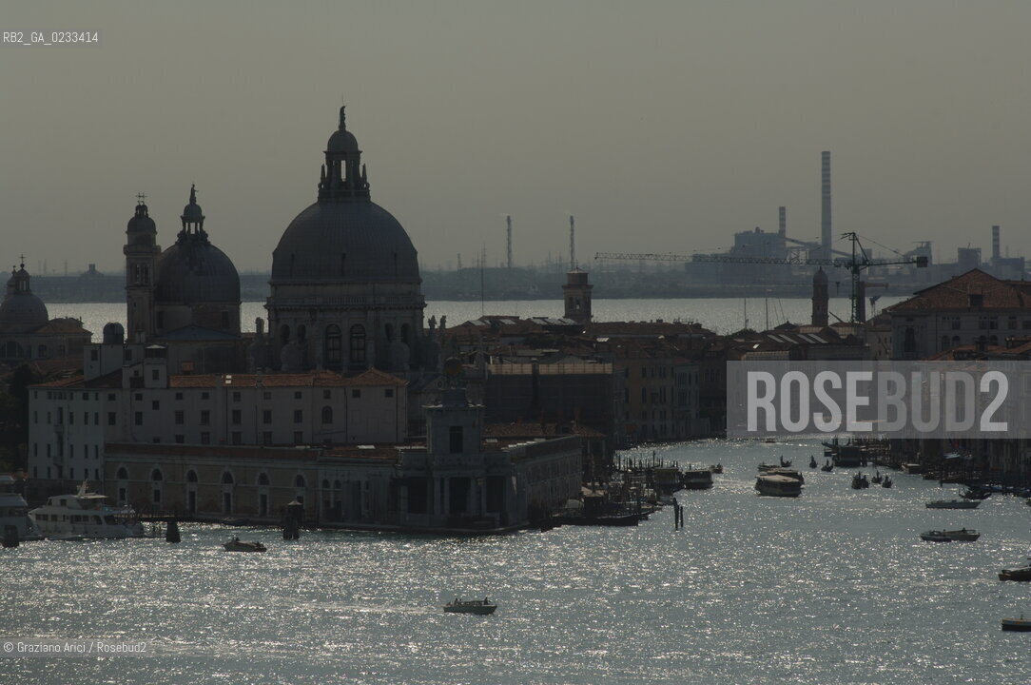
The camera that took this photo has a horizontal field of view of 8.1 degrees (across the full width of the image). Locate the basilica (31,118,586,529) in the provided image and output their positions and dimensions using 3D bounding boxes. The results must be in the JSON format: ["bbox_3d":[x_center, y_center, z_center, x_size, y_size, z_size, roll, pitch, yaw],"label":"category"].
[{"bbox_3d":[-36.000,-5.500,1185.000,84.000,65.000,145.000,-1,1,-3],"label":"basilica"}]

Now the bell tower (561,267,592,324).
[{"bbox_3d":[15.800,-1.500,1880.000,7.000,35.500,7.000,0,1,10],"label":"bell tower"}]

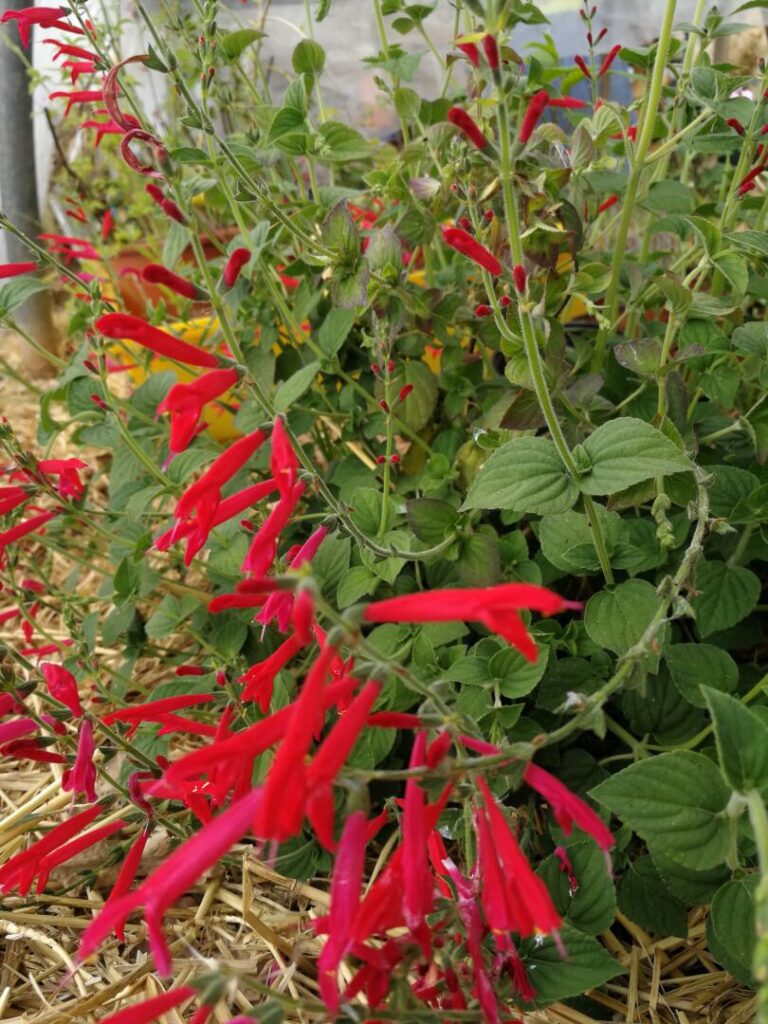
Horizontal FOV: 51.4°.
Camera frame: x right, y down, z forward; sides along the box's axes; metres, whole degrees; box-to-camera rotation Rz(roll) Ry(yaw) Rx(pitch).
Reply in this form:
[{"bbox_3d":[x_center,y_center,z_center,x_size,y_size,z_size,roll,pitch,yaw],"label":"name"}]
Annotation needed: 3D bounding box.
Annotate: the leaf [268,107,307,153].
[{"bbox_3d":[-0.080,-0.316,0.660,0.043,0.013,0.034,-41,62,-10],"label":"leaf"}]

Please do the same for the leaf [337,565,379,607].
[{"bbox_3d":[-0.014,0.039,0.420,0.018,0.007,0.024,31,63,26],"label":"leaf"}]

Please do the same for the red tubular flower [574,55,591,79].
[{"bbox_3d":[0.112,-0.251,0.450,0.004,0.015,0.004,-31,-6,6],"label":"red tubular flower"}]

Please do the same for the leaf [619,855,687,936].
[{"bbox_3d":[0.156,0.222,0.460,0.043,0.009,0.058,-31,66,-19],"label":"leaf"}]

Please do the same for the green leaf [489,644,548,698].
[{"bbox_3d":[0.066,0.078,0.390,0.023,0.007,0.031,40,58,21],"label":"green leaf"}]

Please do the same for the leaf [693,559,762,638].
[{"bbox_3d":[0.171,0.044,0.400,0.034,0.008,0.041,31,64,9],"label":"leaf"}]

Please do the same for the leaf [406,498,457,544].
[{"bbox_3d":[0.027,0.005,0.450,0.034,0.007,0.025,37,74,13],"label":"leaf"}]

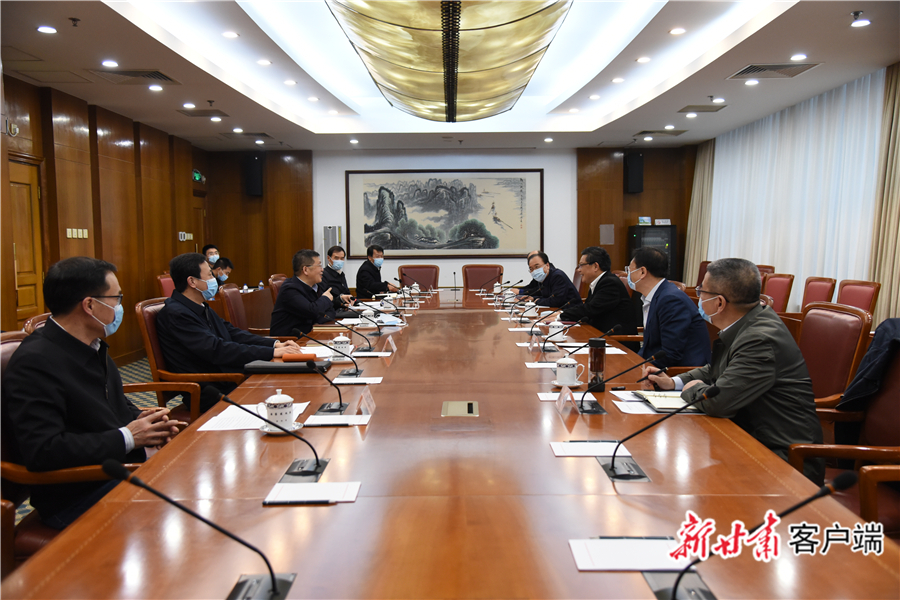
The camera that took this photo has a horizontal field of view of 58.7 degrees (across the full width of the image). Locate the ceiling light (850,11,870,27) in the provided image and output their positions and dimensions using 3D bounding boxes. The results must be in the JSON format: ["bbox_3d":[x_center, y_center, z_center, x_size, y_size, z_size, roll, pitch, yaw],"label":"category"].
[{"bbox_3d":[2.817,-1.901,5.487,0.140,0.050,0.140,-1,4,0],"label":"ceiling light"}]

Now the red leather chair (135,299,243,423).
[{"bbox_3d":[-1.316,0.514,4.446,0.620,1.065,0.620,0,4,0],"label":"red leather chair"}]

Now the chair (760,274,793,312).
[{"bbox_3d":[2.845,0.285,7.601,0.610,1.040,0.600,-1,4,0],"label":"chair"}]

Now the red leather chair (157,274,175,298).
[{"bbox_3d":[-2.818,0.238,8.838,0.620,1.050,0.580,0,4,0],"label":"red leather chair"}]

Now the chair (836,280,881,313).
[{"bbox_3d":[2.807,0.393,6.065,0.610,1.035,0.600,-1,4,0],"label":"chair"}]

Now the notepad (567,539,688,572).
[{"bbox_3d":[0.339,0.476,1.511,0.213,0.012,0.151,0,4,0],"label":"notepad"}]

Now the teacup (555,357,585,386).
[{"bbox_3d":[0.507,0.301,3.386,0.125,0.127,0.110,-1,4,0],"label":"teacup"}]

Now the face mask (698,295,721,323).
[{"bbox_3d":[0.949,0.030,2.878,0.085,0.110,0.145,3,5,44],"label":"face mask"}]

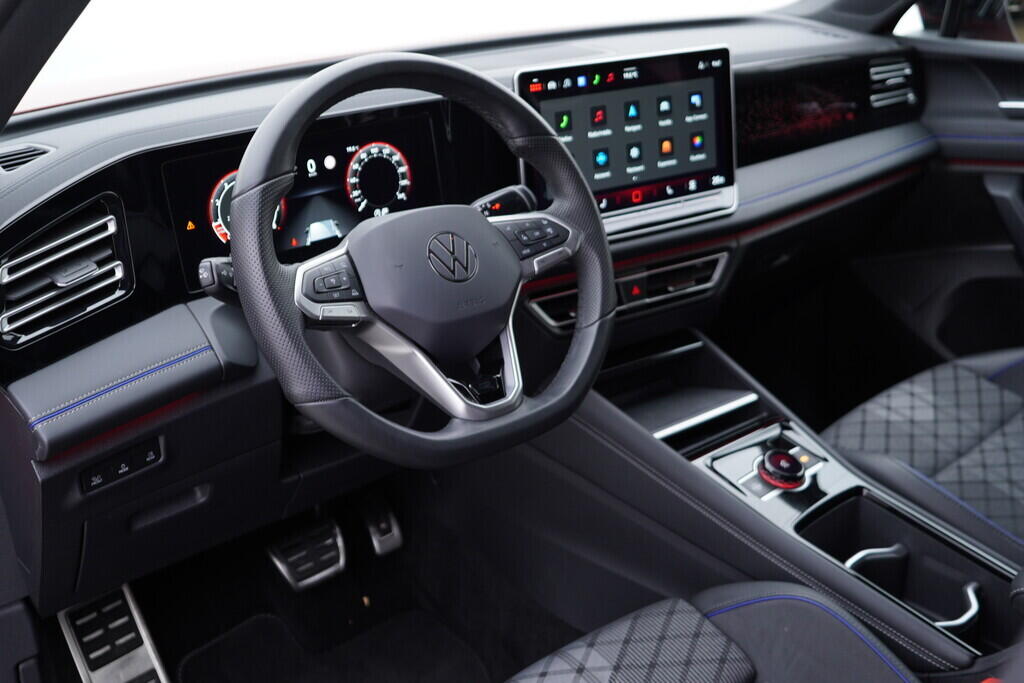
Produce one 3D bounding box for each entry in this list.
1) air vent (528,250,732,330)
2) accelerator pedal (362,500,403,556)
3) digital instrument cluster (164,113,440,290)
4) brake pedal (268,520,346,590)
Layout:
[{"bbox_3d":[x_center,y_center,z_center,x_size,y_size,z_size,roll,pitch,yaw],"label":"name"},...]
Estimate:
[{"bbox_3d":[0.145,-0.064,1.258,0.303,0.042,0.035,-15,17,-29],"label":"air vent"},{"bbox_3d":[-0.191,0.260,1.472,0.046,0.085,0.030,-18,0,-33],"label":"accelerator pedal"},{"bbox_3d":[-0.195,-0.142,1.005,0.295,0.120,0.032,-21,21,-38],"label":"digital instrument cluster"},{"bbox_3d":[-0.285,0.298,1.427,0.094,0.072,0.030,-18,-7,-33],"label":"brake pedal"}]

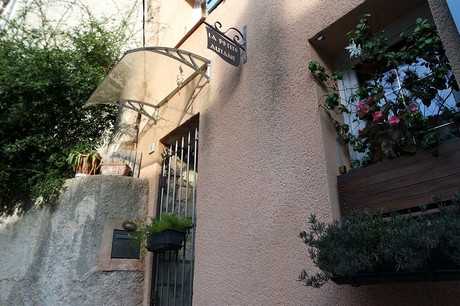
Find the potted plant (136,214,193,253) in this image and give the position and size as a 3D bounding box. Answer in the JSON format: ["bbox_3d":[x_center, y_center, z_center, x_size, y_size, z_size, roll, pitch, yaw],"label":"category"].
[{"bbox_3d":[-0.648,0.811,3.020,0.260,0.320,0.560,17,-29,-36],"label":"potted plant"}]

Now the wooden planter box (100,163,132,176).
[{"bbox_3d":[-1.344,0.235,3.618,0.300,0.155,0.170,-1,-23,0],"label":"wooden planter box"}]

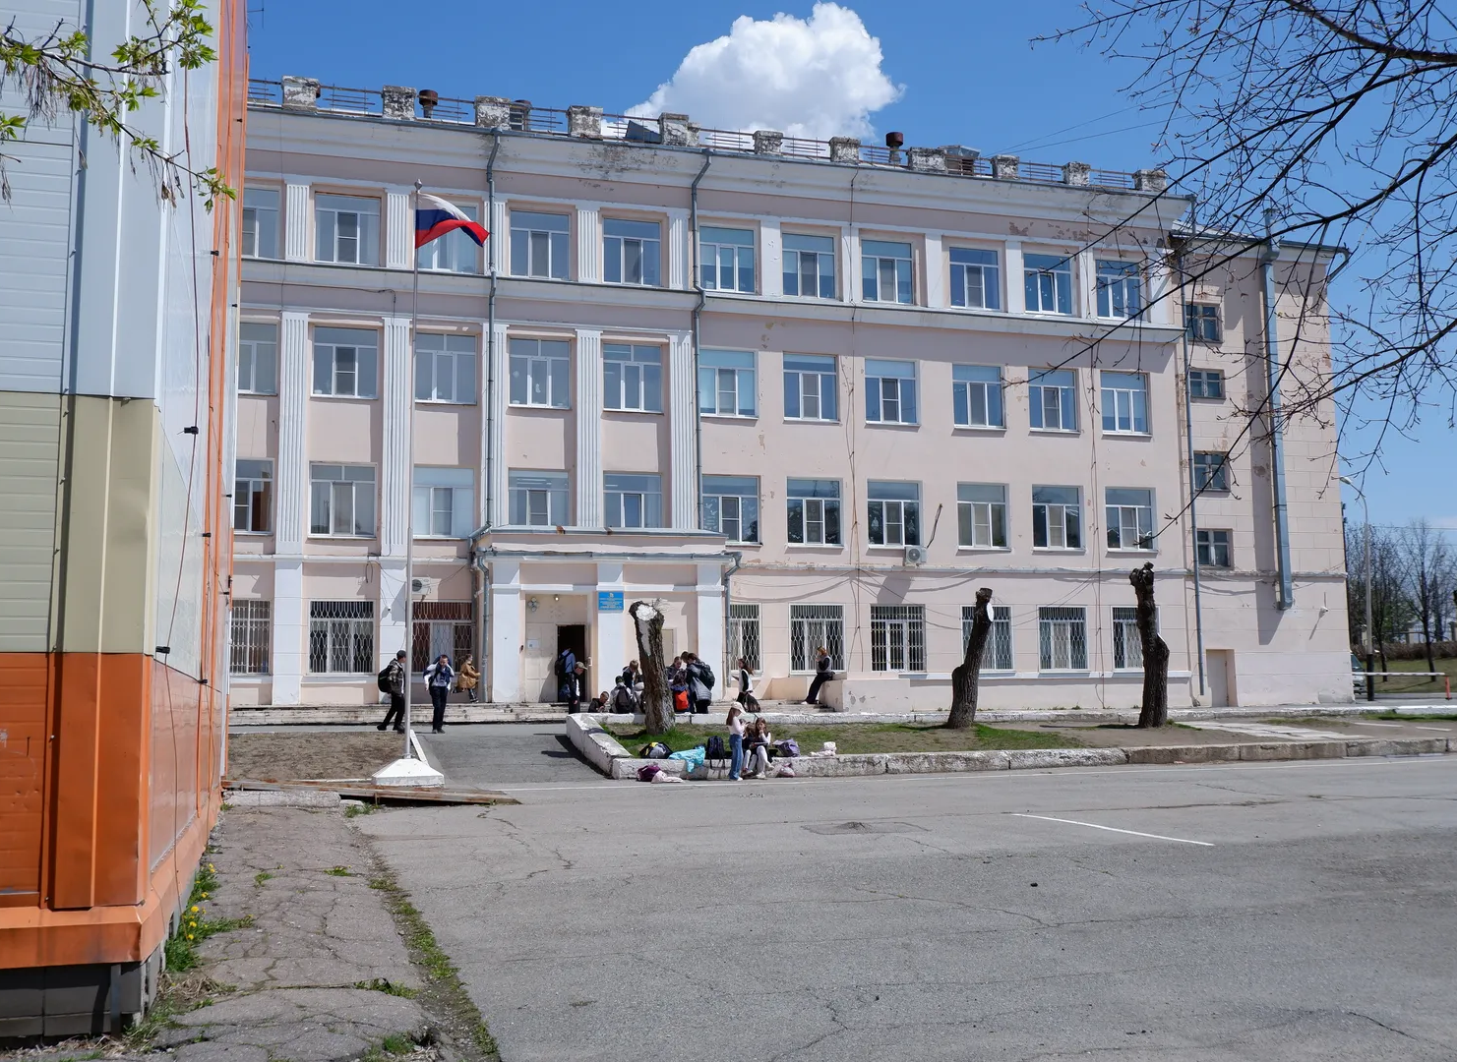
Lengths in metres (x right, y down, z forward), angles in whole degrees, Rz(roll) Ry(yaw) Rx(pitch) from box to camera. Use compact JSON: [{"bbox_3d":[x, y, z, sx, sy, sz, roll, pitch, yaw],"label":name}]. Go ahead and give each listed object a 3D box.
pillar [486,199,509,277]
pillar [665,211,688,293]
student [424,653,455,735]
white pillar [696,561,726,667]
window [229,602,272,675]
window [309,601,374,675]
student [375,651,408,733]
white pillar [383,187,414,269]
[{"bbox_3d":[-6.558,-8.230,38.193,0.610,2.211,0.200,1,-6,-16],"label":"pillar"},{"bbox_3d":[-1.499,-8.216,39.649,0.658,2.460,0.200,1,-6,-16],"label":"pillar"},{"bbox_3d":[-6.337,3.558,29.597,0.580,1.735,0.500,3,-8,-29],"label":"student"},{"bbox_3d":[-0.465,2.518,33.555,0.705,3.380,0.250,1,-7,-15],"label":"white pillar"},{"bbox_3d":[-12.067,2.648,33.240,1.570,1.809,0.150,1,-7,-15],"label":"window"},{"bbox_3d":[-10.306,2.843,36.064,1.661,1.977,0.200,1,-6,-16],"label":"window"},{"bbox_3d":[-7.076,3.395,28.589,0.680,1.698,0.520,0,-6,-3],"label":"student"},{"bbox_3d":[-8.602,-7.807,35.245,0.603,2.120,0.200,1,-7,-15],"label":"white pillar"}]

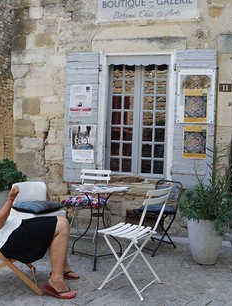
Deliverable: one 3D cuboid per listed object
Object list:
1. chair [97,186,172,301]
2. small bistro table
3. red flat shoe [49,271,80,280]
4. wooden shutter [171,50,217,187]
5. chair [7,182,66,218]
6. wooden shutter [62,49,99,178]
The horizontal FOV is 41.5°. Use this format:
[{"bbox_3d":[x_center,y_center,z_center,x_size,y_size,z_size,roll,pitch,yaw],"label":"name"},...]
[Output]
[{"bbox_3d":[0.143,0.682,2.507,0.460,0.810,0.410,1,-1,28],"label":"chair"},{"bbox_3d":[-0.173,0.727,3.136,0.610,0.725,0.610,2,-1,10],"label":"small bistro table"},{"bbox_3d":[-0.446,1.043,2.655,0.260,0.055,0.100,2,-1,13],"label":"red flat shoe"},{"bbox_3d":[1.020,-0.440,3.970,0.520,1.770,0.045,2,-1,10],"label":"wooden shutter"},{"bbox_3d":[-0.857,0.683,3.356,0.500,0.770,0.460,1,-1,34],"label":"chair"},{"bbox_3d":[-0.475,-0.490,4.220,0.480,1.800,0.045,2,-1,10],"label":"wooden shutter"}]

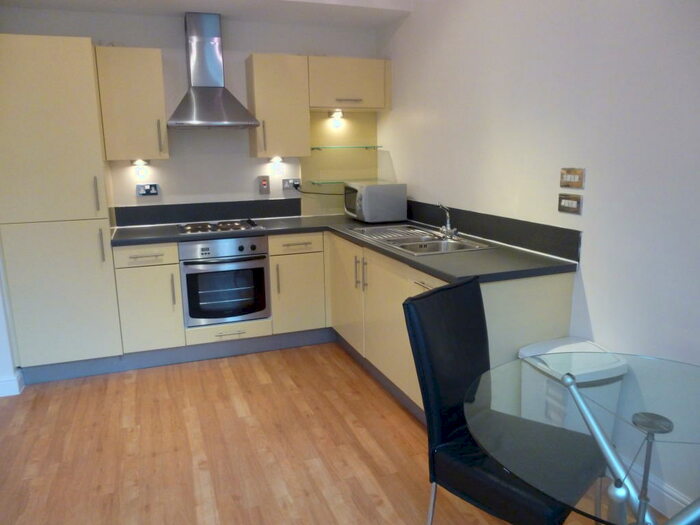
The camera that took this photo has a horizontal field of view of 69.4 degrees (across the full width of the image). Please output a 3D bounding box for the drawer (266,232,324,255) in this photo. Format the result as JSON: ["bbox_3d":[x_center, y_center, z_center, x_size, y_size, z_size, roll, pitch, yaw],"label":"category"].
[{"bbox_3d":[-0.462,-0.176,3.827,0.406,0.139,0.460,-5,13,-21],"label":"drawer"}]

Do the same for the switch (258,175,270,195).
[{"bbox_3d":[-0.685,-0.617,4.059,0.086,0.137,0.013,-5,13,-20],"label":"switch"}]

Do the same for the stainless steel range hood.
[{"bbox_3d":[-0.993,-1.325,3.536,0.598,0.763,0.490,-5,13,-20],"label":"stainless steel range hood"}]

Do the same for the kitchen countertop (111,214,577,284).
[{"bbox_3d":[-0.333,-0.104,3.040,2.081,0.040,2.322,-5,13,-20],"label":"kitchen countertop"}]

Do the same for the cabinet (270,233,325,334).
[{"bbox_3d":[-0.480,0.097,3.942,0.406,0.721,0.577,-5,13,-21],"label":"cabinet"}]

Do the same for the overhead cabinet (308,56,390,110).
[{"bbox_3d":[-0.053,-1.377,3.976,0.650,0.360,0.323,-5,13,-20],"label":"overhead cabinet"}]

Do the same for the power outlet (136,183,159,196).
[{"bbox_3d":[-1.506,-0.539,3.761,0.145,0.084,0.013,-5,13,-20],"label":"power outlet"}]

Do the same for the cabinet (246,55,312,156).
[{"bbox_3d":[-0.538,-1.156,3.815,0.406,0.708,0.303,-5,13,-21],"label":"cabinet"}]

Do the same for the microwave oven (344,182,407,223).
[{"bbox_3d":[0.192,-0.484,4.002,0.345,0.275,0.453,-5,13,-20],"label":"microwave oven"}]

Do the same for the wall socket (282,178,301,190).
[{"bbox_3d":[-0.474,-0.634,4.136,0.145,0.086,0.013,-5,13,-20],"label":"wall socket"}]

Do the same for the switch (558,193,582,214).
[{"bbox_3d":[1.032,-0.274,2.376,0.012,0.086,0.145,-5,13,-21],"label":"switch"}]

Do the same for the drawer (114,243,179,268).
[{"bbox_3d":[-1.393,-0.090,3.476,0.390,0.139,0.460,-5,13,-21],"label":"drawer"}]

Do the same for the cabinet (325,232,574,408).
[{"bbox_3d":[0.447,0.299,3.107,0.611,0.797,1.700,-5,13,-20],"label":"cabinet"}]

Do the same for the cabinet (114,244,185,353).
[{"bbox_3d":[-1.411,0.182,3.591,0.390,0.721,0.577,-5,13,-21],"label":"cabinet"}]

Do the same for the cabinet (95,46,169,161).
[{"bbox_3d":[-1.474,-1.070,3.461,0.389,0.708,0.303,-5,13,-21],"label":"cabinet"}]

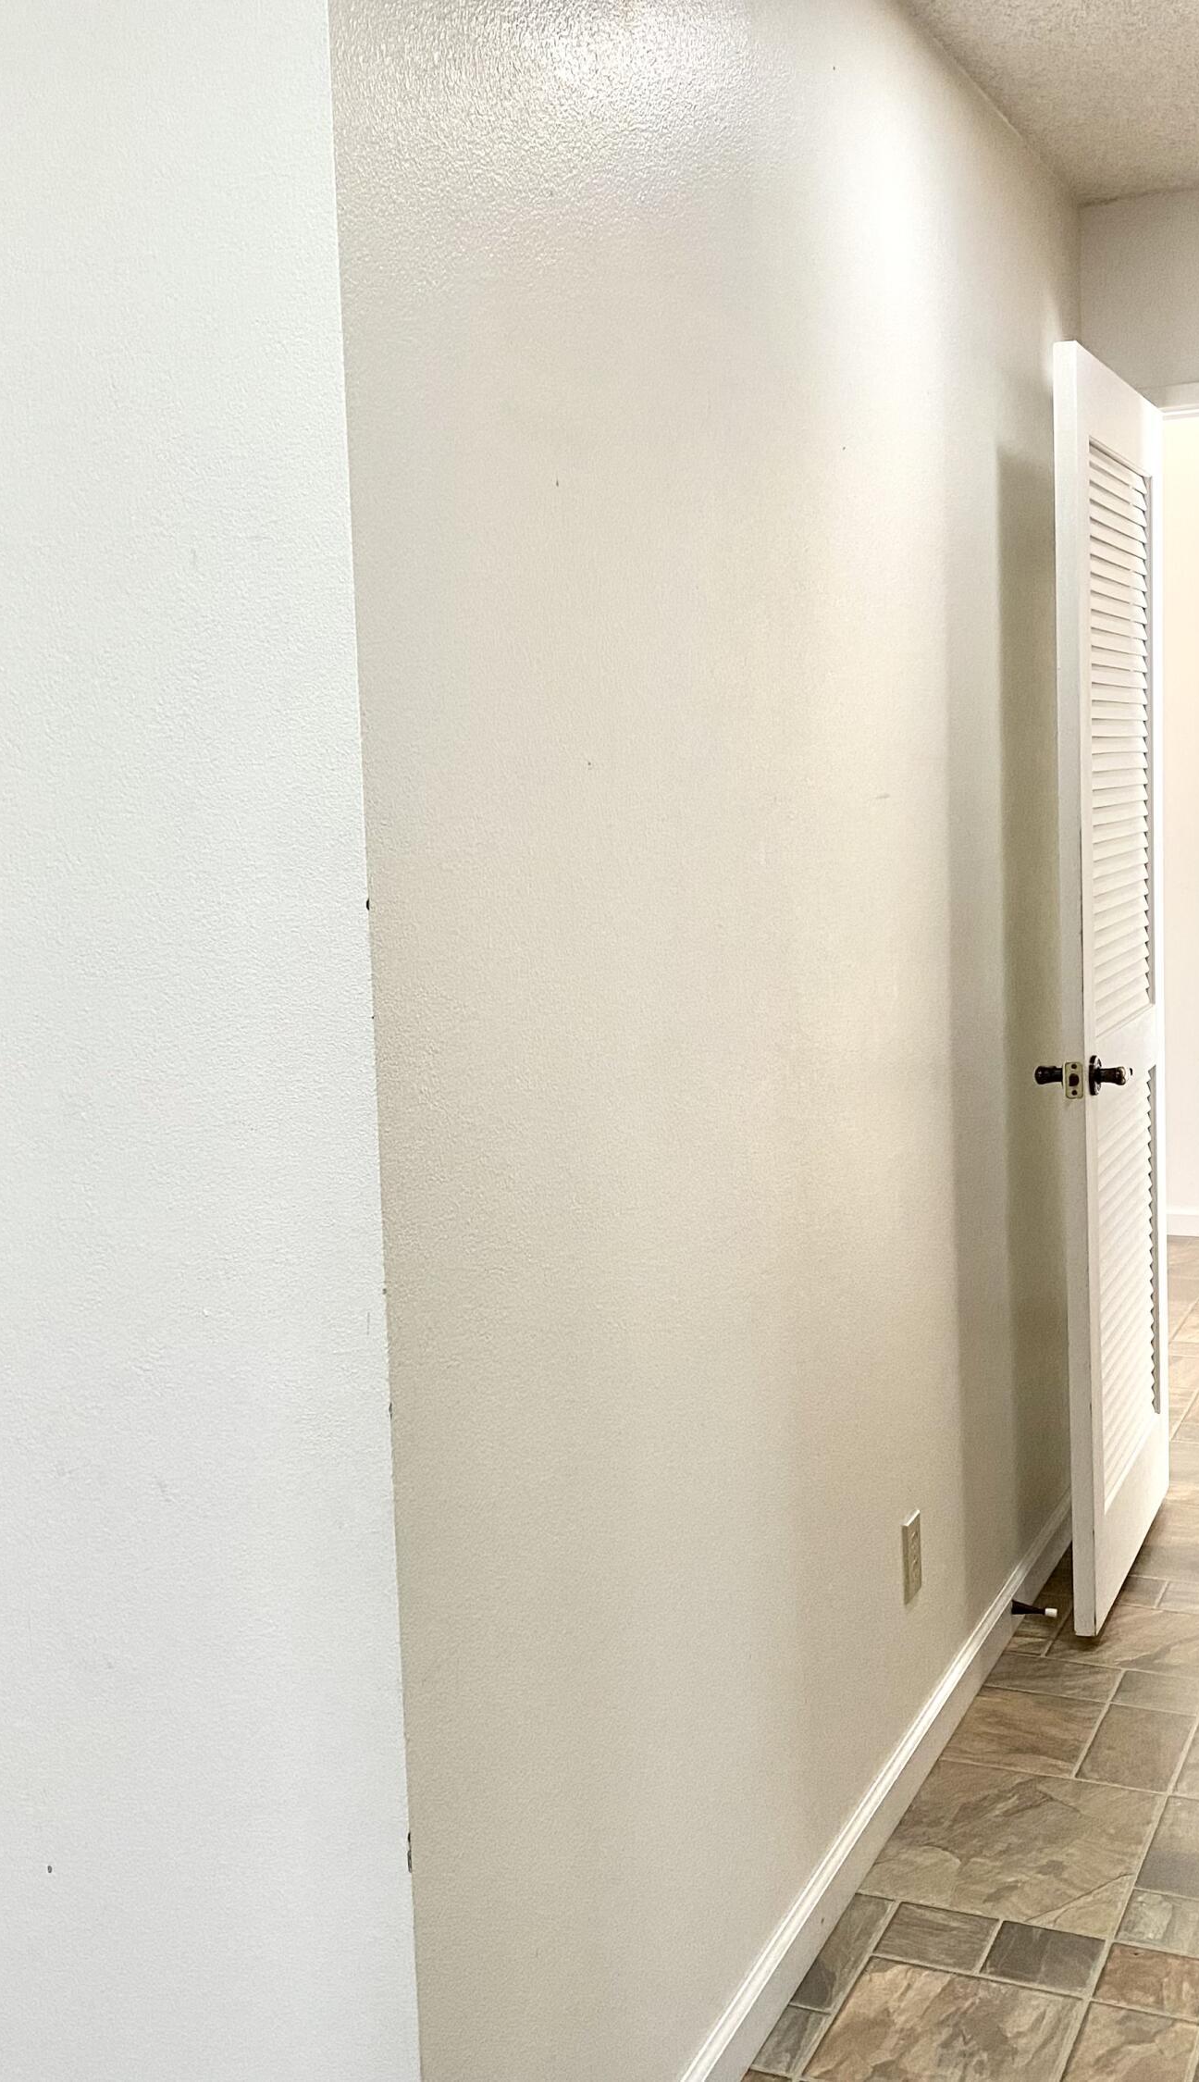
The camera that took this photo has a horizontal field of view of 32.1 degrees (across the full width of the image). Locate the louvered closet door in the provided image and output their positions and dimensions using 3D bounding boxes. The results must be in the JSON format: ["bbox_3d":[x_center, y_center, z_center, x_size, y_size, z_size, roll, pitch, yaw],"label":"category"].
[{"bbox_3d":[0.900,-0.093,3.602,0.038,2.030,0.757,1,7,24],"label":"louvered closet door"}]

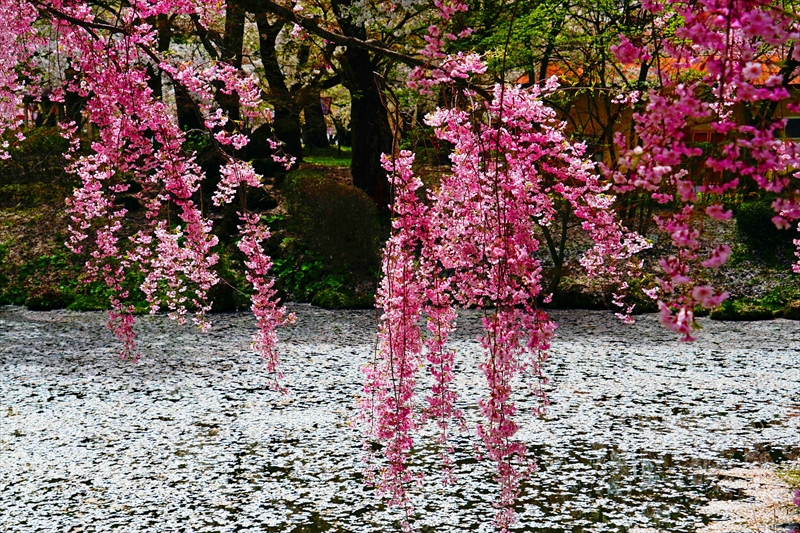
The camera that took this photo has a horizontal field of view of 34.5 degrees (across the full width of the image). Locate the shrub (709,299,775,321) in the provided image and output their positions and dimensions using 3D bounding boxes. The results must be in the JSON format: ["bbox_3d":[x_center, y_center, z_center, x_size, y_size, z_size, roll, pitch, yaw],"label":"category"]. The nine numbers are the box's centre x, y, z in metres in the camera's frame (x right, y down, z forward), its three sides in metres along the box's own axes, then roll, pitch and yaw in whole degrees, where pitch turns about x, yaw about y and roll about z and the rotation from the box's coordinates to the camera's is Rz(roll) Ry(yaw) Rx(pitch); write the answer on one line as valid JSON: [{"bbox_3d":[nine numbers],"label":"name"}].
[{"bbox_3d":[4.680,0.610,17.600,0.840,0.240,0.500,1,5,14],"label":"shrub"}]

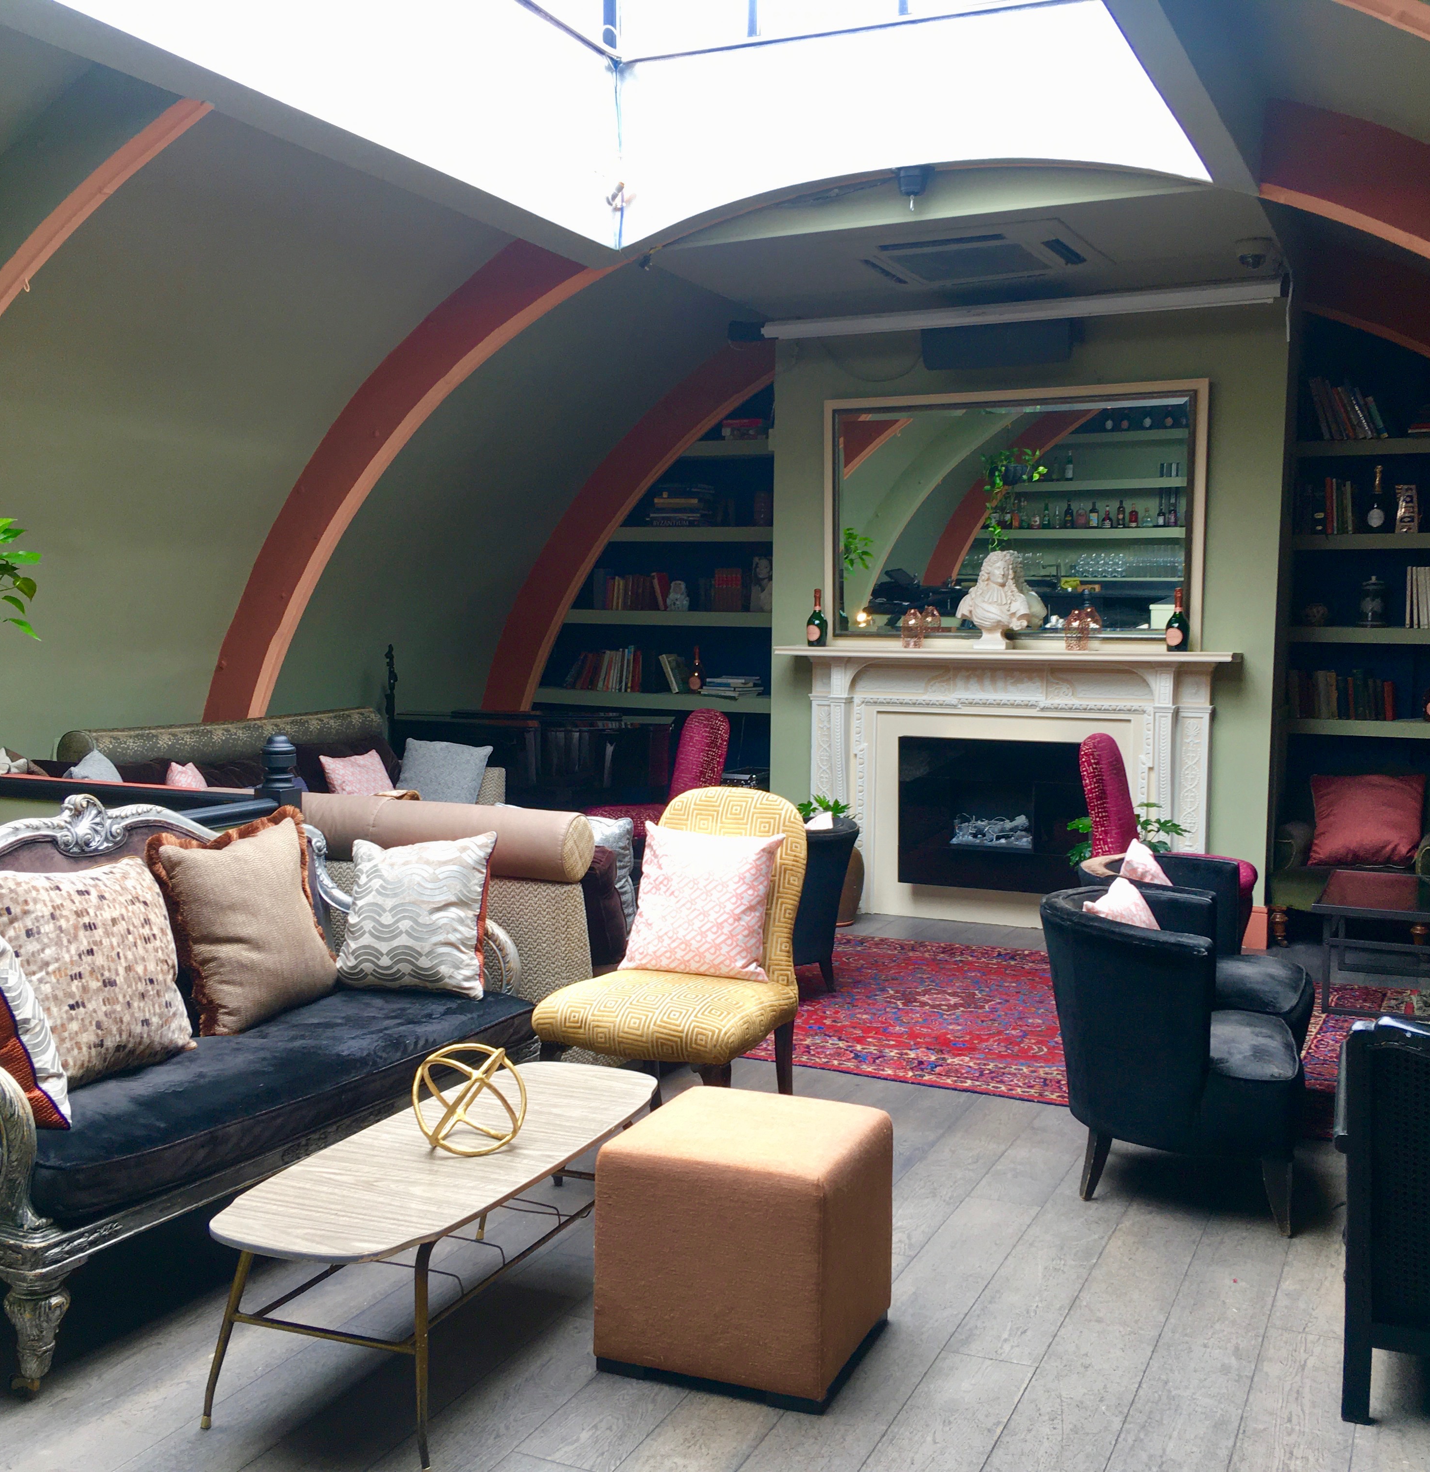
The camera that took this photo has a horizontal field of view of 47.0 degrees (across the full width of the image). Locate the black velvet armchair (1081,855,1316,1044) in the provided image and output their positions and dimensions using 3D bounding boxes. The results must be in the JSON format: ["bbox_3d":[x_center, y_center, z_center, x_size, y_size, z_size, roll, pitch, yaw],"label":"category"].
[{"bbox_3d":[1.459,0.755,4.992,0.710,0.705,0.680,2,4,24],"label":"black velvet armchair"}]

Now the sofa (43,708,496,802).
[{"bbox_3d":[-1.945,0.407,7.750,0.869,1.008,2.338,2,5,25],"label":"sofa"}]

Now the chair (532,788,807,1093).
[{"bbox_3d":[-0.128,0.639,4.704,0.550,0.940,0.690,3,4,29],"label":"chair"}]

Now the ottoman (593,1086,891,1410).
[{"bbox_3d":[0.069,0.983,3.241,0.458,0.444,0.458,2,4,21],"label":"ottoman"}]

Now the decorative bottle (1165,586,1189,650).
[{"bbox_3d":[2.088,-0.531,7.439,0.105,0.292,0.105,2,4,26],"label":"decorative bottle"}]

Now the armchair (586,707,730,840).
[{"bbox_3d":[-0.292,0.375,8.244,0.670,1.010,0.530,1,4,6],"label":"armchair"}]

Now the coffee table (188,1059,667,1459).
[{"bbox_3d":[-0.484,0.995,3.236,0.472,0.409,1.227,2,4,22],"label":"coffee table"}]

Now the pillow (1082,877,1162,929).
[{"bbox_3d":[1.179,0.606,4.541,0.140,0.420,0.430,-28,-8,24],"label":"pillow"}]

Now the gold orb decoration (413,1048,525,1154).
[{"bbox_3d":[-0.509,0.757,3.412,0.235,0.235,0.235,0,5,0],"label":"gold orb decoration"}]

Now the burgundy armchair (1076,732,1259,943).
[{"bbox_3d":[1.818,0.505,6.566,0.670,1.010,0.530,1,4,10],"label":"burgundy armchair"}]

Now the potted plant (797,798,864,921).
[{"bbox_3d":[0.551,0.597,7.918,0.370,0.627,0.370,1,4,0],"label":"potted plant"}]

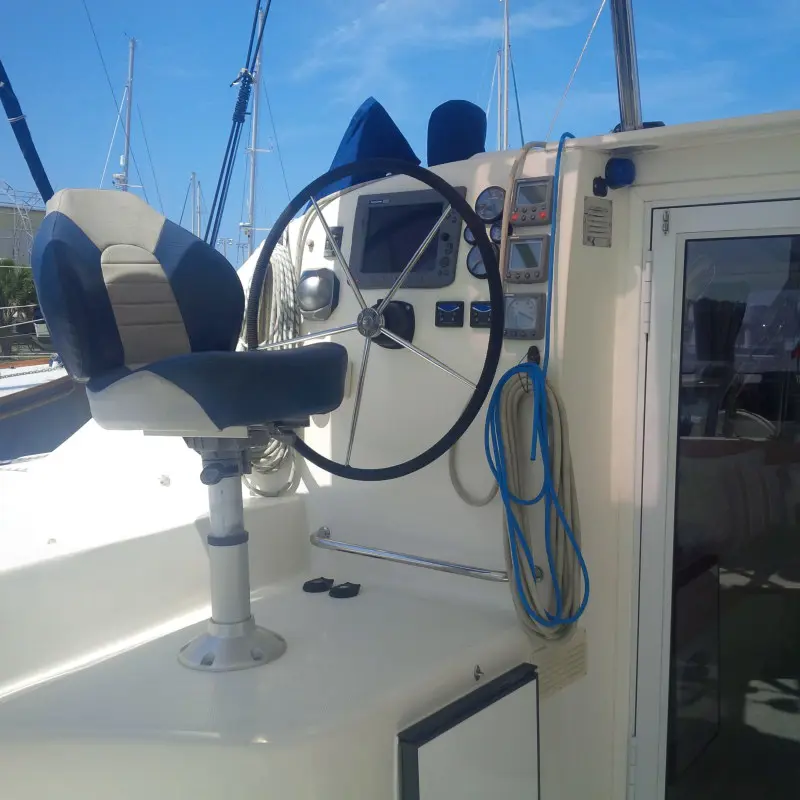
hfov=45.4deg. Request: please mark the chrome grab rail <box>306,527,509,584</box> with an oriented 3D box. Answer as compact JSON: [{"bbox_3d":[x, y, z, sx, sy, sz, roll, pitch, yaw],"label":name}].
[{"bbox_3d":[0.040,0.383,2.323,0.660,0.040,0.068,4,6,37],"label":"chrome grab rail"}]

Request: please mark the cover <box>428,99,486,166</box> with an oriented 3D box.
[{"bbox_3d":[0.156,-0.728,2.620,0.165,0.200,0.165,0,5,0],"label":"cover"}]

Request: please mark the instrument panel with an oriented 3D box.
[{"bbox_3d":[0.035,-0.362,2.467,0.770,0.420,0.090,4,-5,37],"label":"instrument panel"}]

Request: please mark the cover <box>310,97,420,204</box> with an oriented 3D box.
[{"bbox_3d":[-0.100,-0.721,2.760,0.280,0.310,0.220,4,6,37],"label":"cover"}]

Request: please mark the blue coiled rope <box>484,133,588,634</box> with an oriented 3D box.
[{"bbox_3d":[0.312,-0.040,2.170,0.240,1.100,0.120,4,6,37],"label":"blue coiled rope"}]

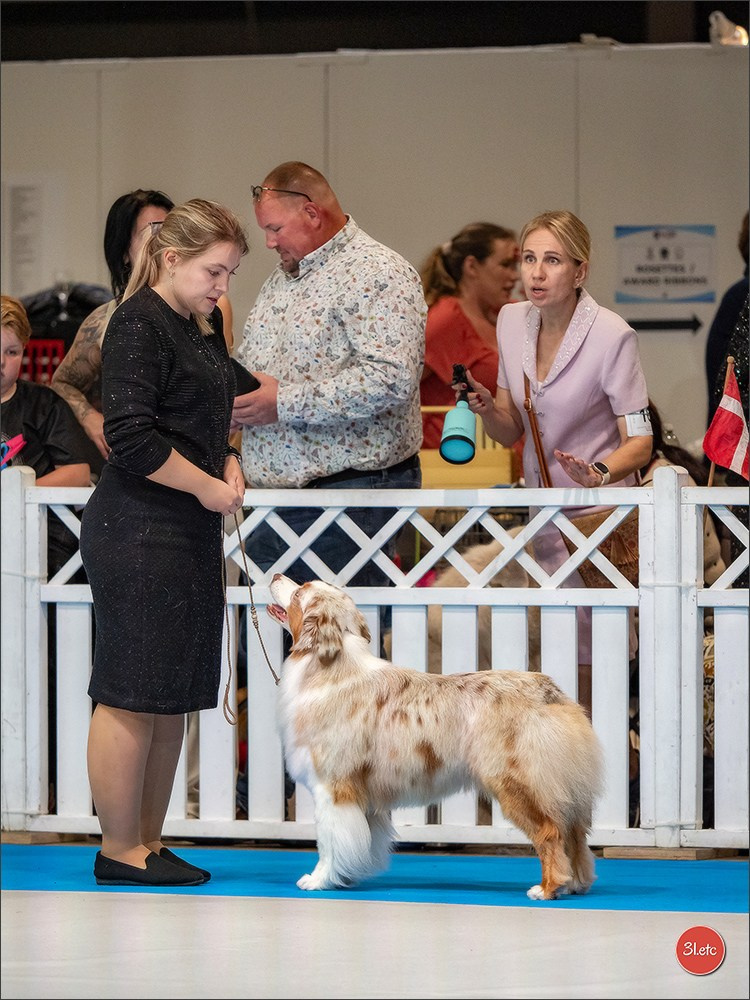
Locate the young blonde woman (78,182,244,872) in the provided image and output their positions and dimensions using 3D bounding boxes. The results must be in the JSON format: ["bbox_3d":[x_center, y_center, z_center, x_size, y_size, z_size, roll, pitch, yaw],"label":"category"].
[{"bbox_3d":[-0.496,0.096,16.950,0.390,1.607,0.460,0,0,14],"label":"young blonde woman"}]

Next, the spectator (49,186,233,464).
[{"bbox_3d":[-0.617,0.031,19.250,0.520,1.723,0.360,0,0,-25],"label":"spectator"}]

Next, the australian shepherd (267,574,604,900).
[{"bbox_3d":[0.139,0.537,16.600,0.770,0.727,0.280,0,0,24],"label":"australian shepherd"}]

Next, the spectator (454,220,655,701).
[{"bbox_3d":[0.457,0.077,18.500,0.530,1.637,0.440,0,0,30],"label":"spectator"}]

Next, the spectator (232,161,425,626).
[{"bbox_3d":[-0.114,0.001,18.950,0.500,1.784,0.580,0,0,-35],"label":"spectator"}]

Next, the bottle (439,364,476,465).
[{"bbox_3d":[0.212,-0.219,18.250,0.095,0.092,0.300,3,41,4],"label":"bottle"}]

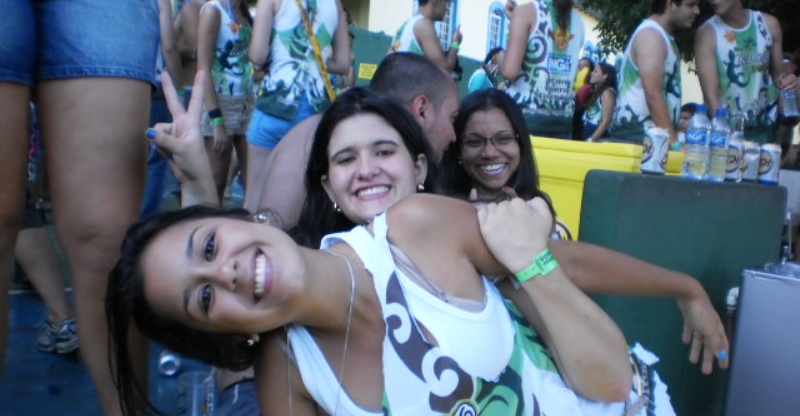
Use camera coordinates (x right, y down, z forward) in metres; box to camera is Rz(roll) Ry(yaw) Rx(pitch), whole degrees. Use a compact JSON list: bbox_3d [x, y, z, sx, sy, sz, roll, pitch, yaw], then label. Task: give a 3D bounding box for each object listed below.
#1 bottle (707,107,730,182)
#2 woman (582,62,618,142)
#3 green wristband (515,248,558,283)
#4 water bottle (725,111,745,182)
[{"bbox_3d":[0.922,-0.182,2.400,0.063,0.215,0.063,5,4,0],"label":"bottle"},{"bbox_3d":[1.794,-0.524,7.659,0.300,1.620,0.420,3,5,-24],"label":"woman"},{"bbox_3d":[0.164,0.069,1.000,0.056,0.025,0.045,-23,-21,-3],"label":"green wristband"},{"bbox_3d":[0.977,-0.176,2.420,0.061,0.205,0.061,5,4,0],"label":"water bottle"}]

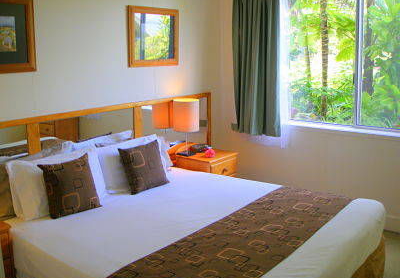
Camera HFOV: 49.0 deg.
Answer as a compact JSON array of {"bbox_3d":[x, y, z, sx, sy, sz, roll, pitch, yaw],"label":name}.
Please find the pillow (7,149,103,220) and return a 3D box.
[{"bbox_3d":[-0.970,0.309,3.050,0.670,0.410,0.160,-12,-6,-45],"label":"pillow"}]

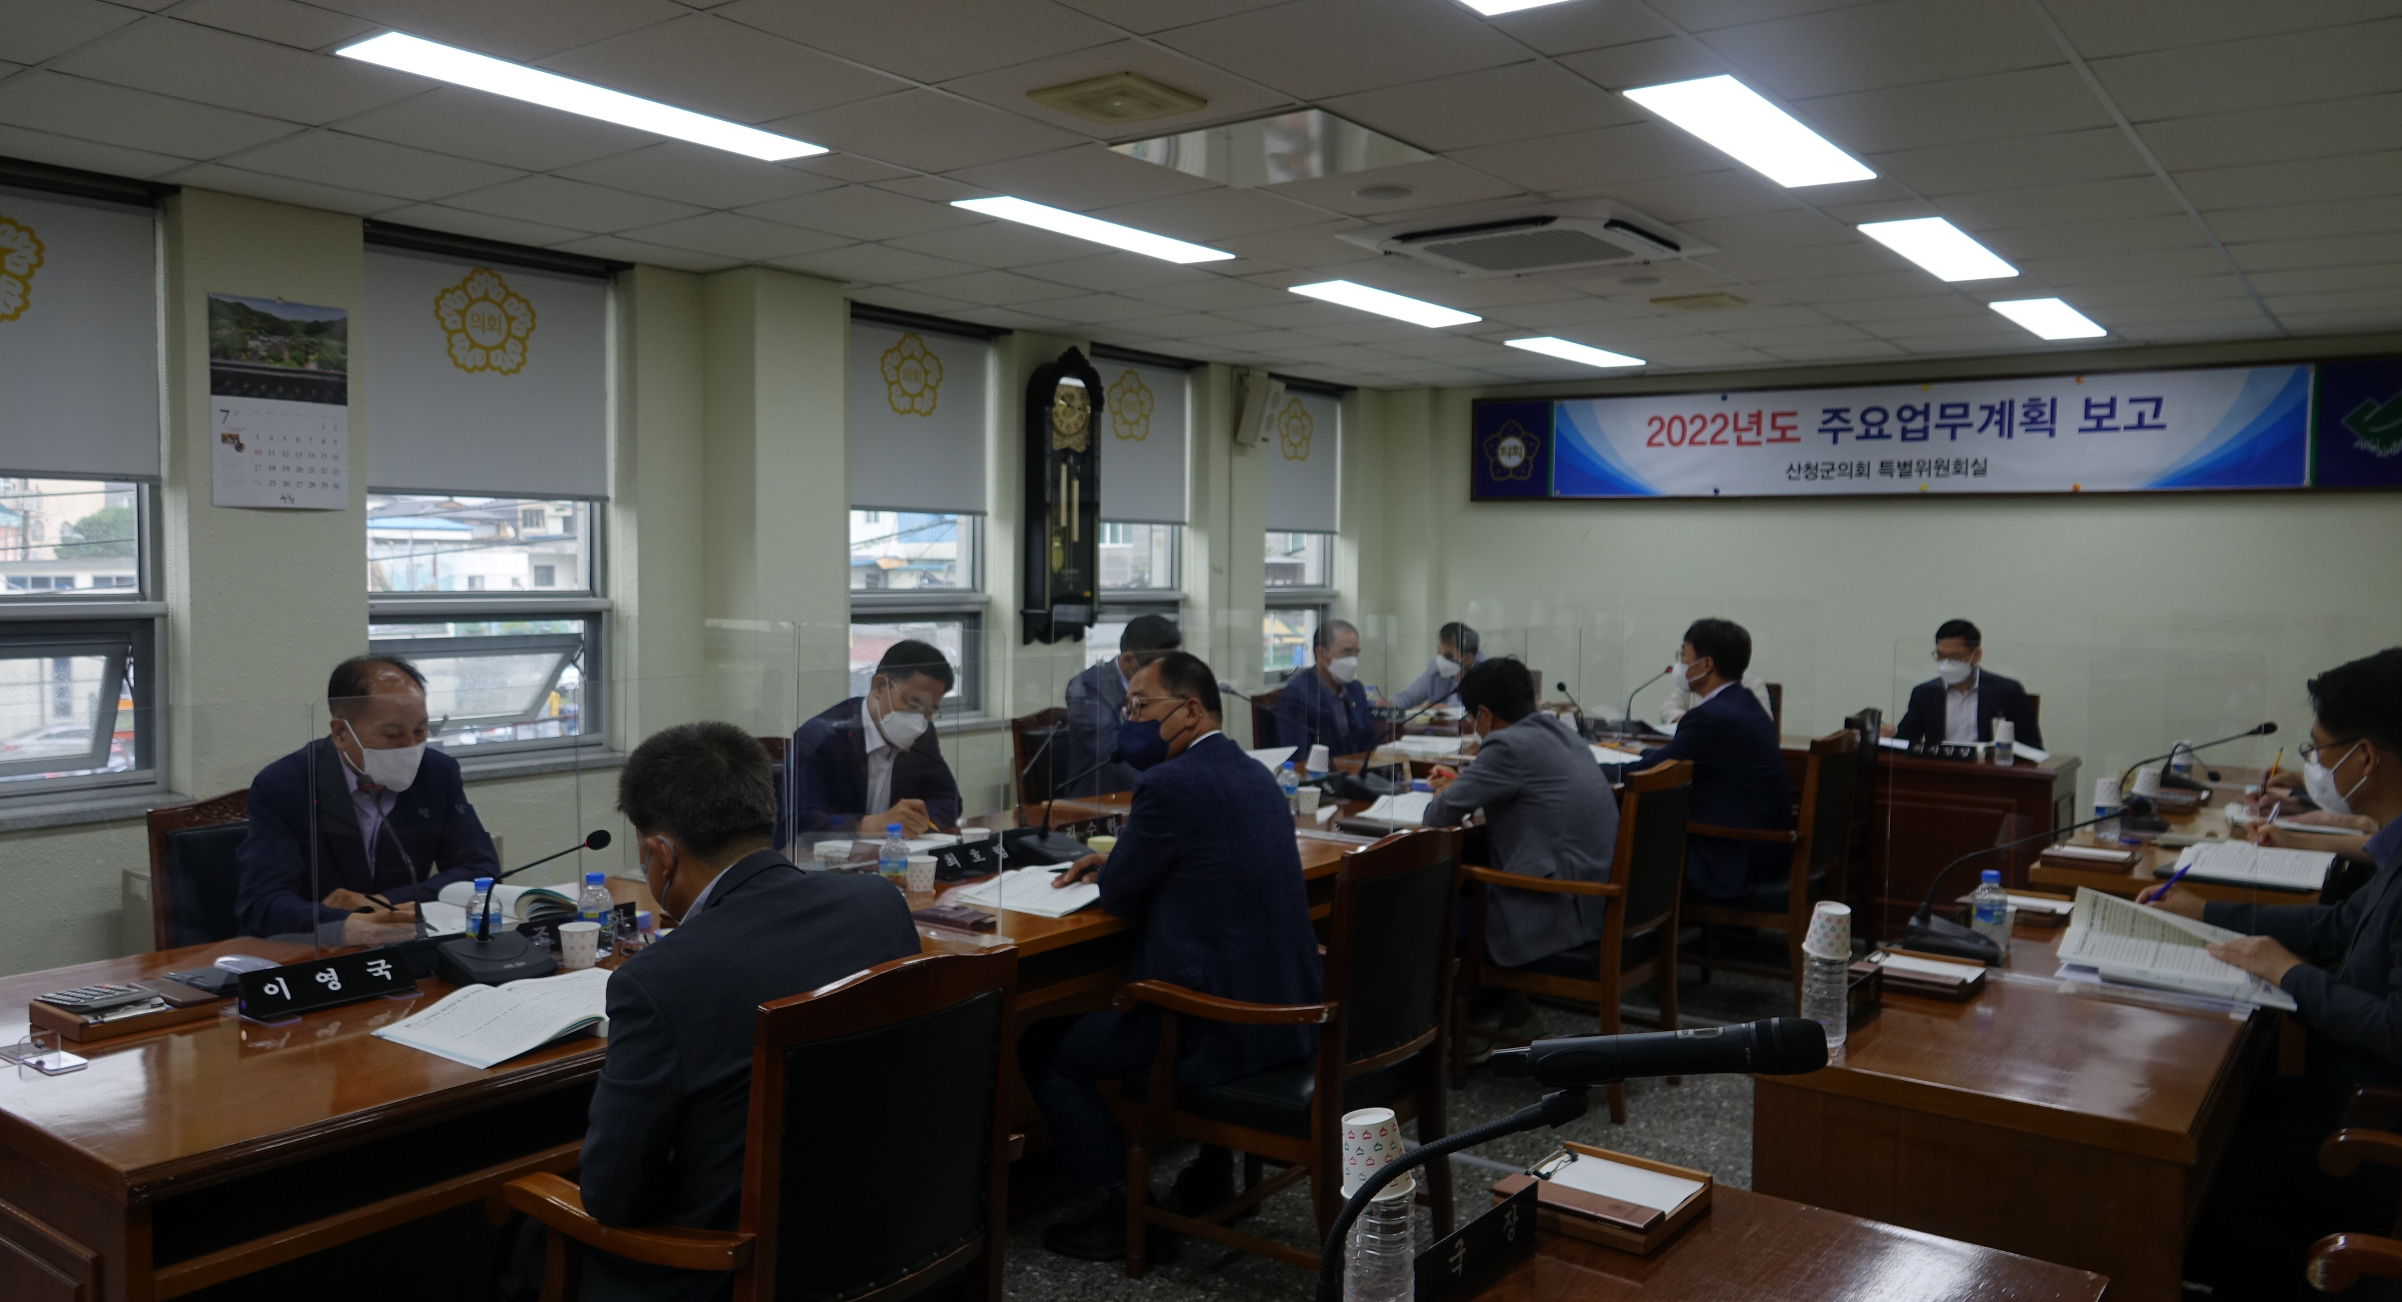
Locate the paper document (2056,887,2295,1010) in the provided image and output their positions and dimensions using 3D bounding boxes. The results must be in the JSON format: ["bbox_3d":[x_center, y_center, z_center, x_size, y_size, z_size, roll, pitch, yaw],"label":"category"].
[{"bbox_3d":[1.869,0.565,3.098,0.360,0.090,0.420,3,4,38],"label":"paper document"}]

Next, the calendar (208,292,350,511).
[{"bbox_3d":[-2.845,-0.759,4.950,0.015,0.620,0.400,3,4,37],"label":"calendar"}]

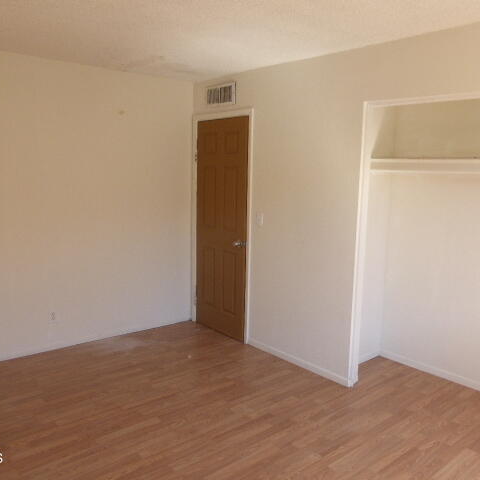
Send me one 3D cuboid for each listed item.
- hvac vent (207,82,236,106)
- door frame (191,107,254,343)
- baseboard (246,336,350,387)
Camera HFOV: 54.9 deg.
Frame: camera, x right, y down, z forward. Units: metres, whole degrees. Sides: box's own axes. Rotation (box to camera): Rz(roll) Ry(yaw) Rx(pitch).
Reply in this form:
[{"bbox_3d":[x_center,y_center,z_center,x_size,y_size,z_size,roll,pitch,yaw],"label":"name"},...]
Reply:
[{"bbox_3d":[-0.180,-1.341,4.284,0.022,0.185,0.445,-6,12,-41],"label":"hvac vent"},{"bbox_3d":[-0.168,-0.152,4.476,0.100,2.120,0.900,-6,12,-41],"label":"door frame"},{"bbox_3d":[0.448,0.997,3.863,0.015,0.068,1.090,-6,12,-41],"label":"baseboard"}]

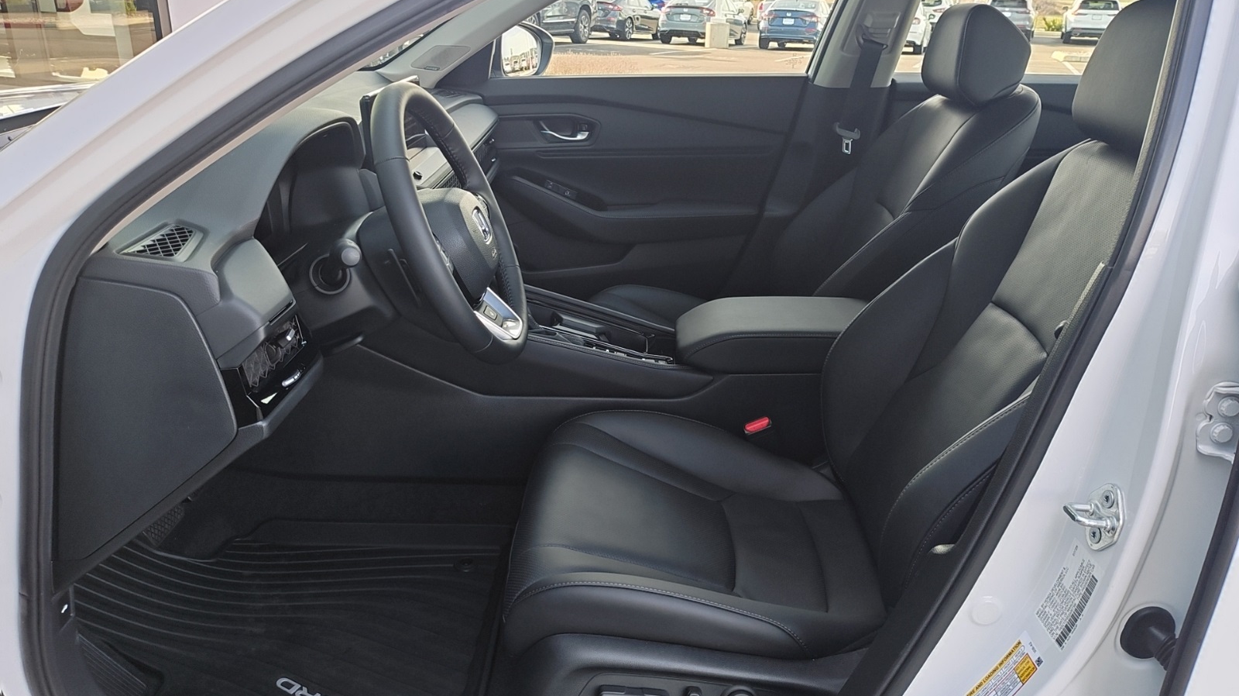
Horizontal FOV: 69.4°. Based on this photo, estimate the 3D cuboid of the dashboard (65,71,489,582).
[{"bbox_3d":[-0.579,-0.207,1.528,0.560,0.490,1.430,2,21,2],"label":"dashboard"}]

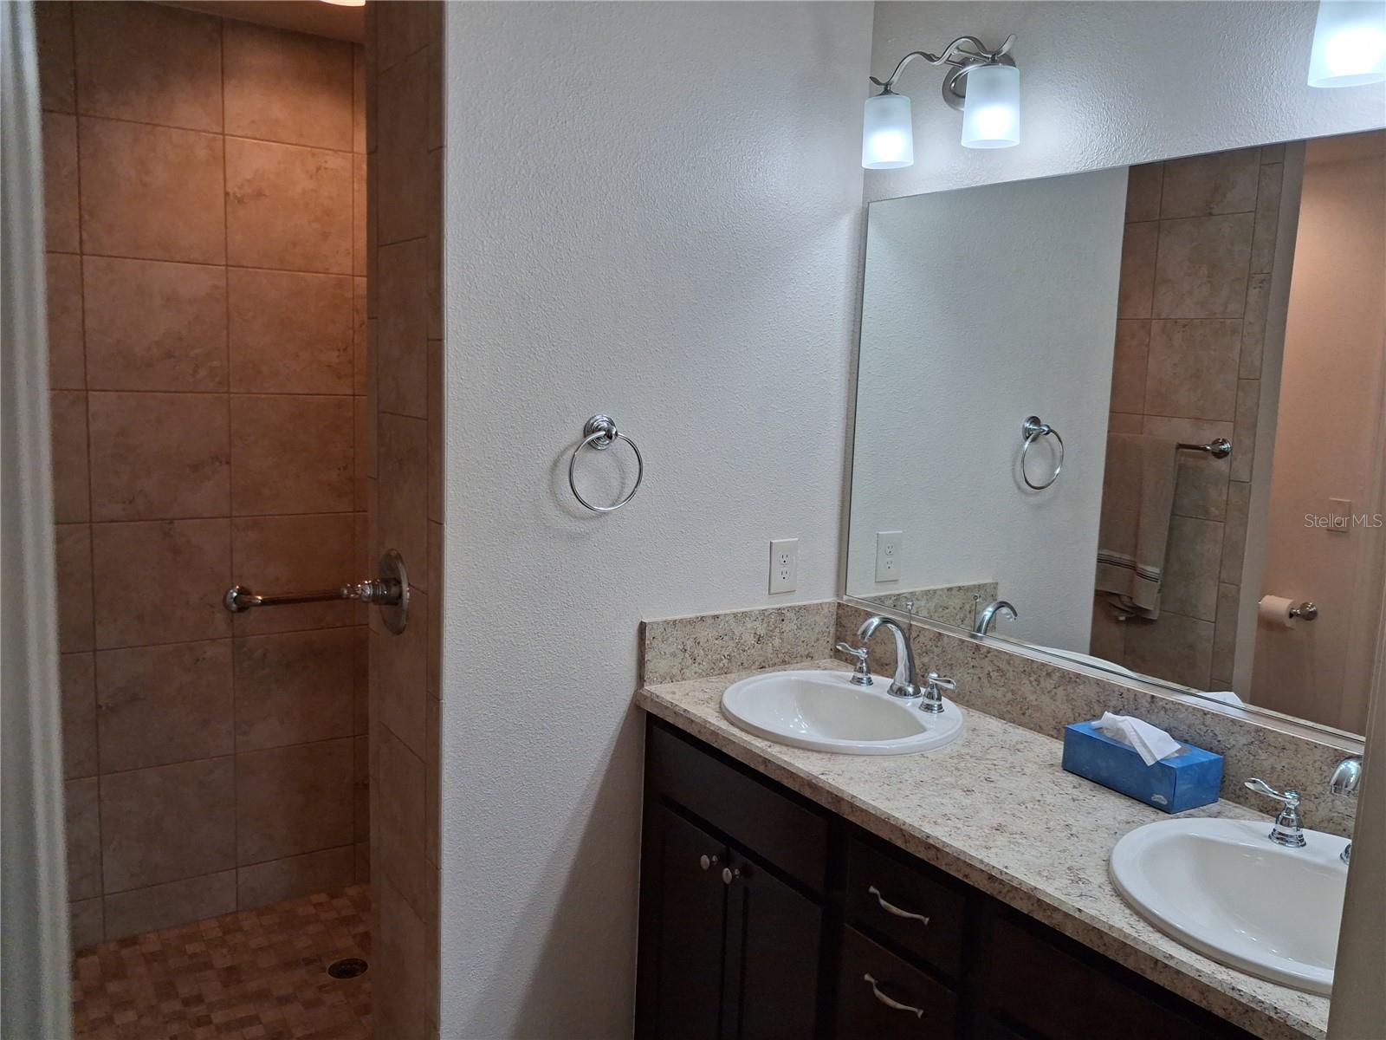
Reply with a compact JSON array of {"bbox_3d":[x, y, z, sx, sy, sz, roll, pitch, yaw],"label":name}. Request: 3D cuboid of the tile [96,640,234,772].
[{"bbox_3d":[-1.426,0.501,2.937,0.334,0.334,0.010,-3,9,-34],"label":"tile"}]

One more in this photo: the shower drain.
[{"bbox_3d":[-0.906,1.182,2.839,0.108,0.010,0.108,2,7,0],"label":"shower drain"}]

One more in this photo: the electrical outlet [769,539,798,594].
[{"bbox_3d":[0.208,0.107,2.448,0.080,0.121,0.008,-3,9,-35],"label":"electrical outlet"}]

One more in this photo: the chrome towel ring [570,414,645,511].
[{"bbox_3d":[-0.177,-0.110,2.123,0.165,0.189,0.065,-3,9,-34],"label":"chrome towel ring"}]

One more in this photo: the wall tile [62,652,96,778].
[{"bbox_3d":[-1.696,0.512,2.733,0.332,0.332,0.010,-3,9,-34],"label":"wall tile"}]

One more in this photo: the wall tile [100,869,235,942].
[{"bbox_3d":[-1.449,1.067,3.014,0.334,0.131,0.010,-3,9,-34],"label":"wall tile"}]

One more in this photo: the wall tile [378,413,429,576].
[{"bbox_3d":[-0.583,-0.041,2.179,0.010,0.334,0.300,-3,9,-34],"label":"wall tile"}]

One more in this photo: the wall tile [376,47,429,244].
[{"bbox_3d":[-0.546,-0.696,2.052,0.010,0.328,0.273,-3,9,-35],"label":"wall tile"}]

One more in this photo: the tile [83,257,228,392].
[{"bbox_3d":[-1.385,-0.498,2.800,0.334,0.334,0.010,-3,9,-34],"label":"tile"}]

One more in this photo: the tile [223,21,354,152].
[{"bbox_3d":[-1.080,-1.157,2.900,0.334,0.289,0.010,-3,9,-34],"label":"tile"}]

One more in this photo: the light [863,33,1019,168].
[{"bbox_3d":[0.499,-0.807,2.119,0.165,0.205,0.375,-3,9,-35],"label":"light"}]

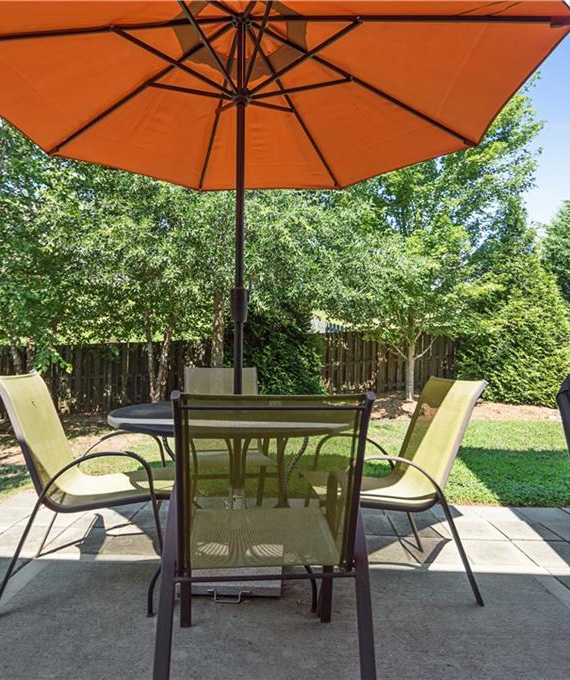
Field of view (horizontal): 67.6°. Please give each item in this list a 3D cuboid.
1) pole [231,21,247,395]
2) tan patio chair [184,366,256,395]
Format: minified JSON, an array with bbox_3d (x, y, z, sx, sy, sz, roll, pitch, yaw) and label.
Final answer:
[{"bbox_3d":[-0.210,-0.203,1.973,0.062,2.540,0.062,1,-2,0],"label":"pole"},{"bbox_3d":[-0.351,0.652,2.564,0.570,0.945,0.720,1,-2,-14],"label":"tan patio chair"}]

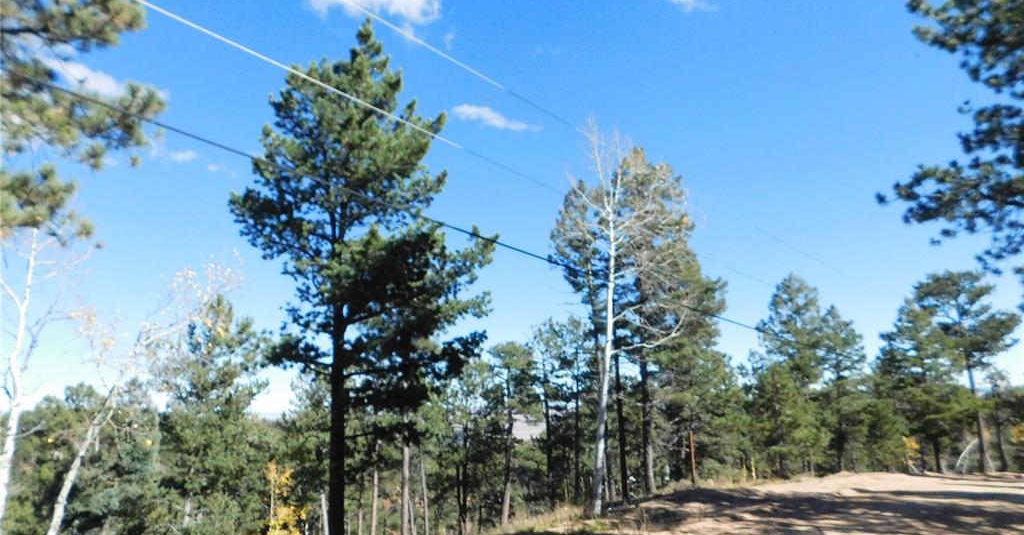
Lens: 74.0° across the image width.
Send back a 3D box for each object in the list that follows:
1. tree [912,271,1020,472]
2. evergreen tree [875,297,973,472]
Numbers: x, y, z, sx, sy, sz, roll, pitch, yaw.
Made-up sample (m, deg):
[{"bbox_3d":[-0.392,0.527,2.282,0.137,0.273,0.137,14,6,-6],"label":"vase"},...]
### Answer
[{"bbox_3d":[18.244,4.055,27.300,3.600,8.030,3.420,-9,-14,32],"label":"tree"},{"bbox_3d":[16.073,4.471,26.500,3.200,6.770,3.100,-9,-13,30],"label":"evergreen tree"}]

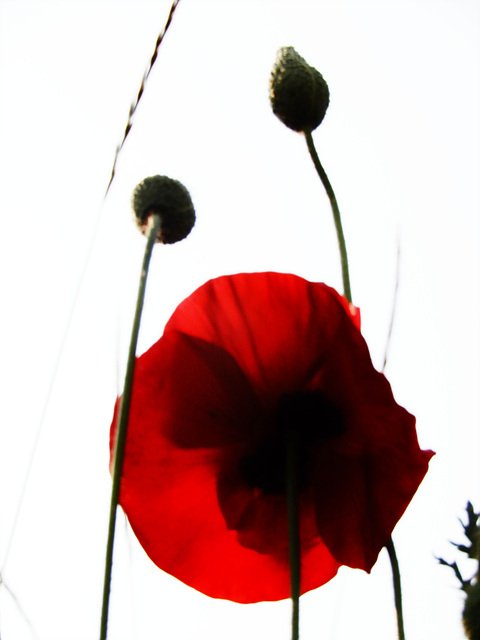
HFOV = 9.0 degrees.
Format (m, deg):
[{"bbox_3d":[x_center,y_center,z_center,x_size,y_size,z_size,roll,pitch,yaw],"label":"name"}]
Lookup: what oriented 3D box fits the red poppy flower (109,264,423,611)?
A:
[{"bbox_3d":[0.007,0.027,0.690,0.073,0.038,0.073,0,-69,-6],"label":"red poppy flower"}]

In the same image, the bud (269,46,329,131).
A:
[{"bbox_3d":[0.014,-0.055,0.730,0.014,0.022,0.014,-13,-30,0],"label":"bud"}]

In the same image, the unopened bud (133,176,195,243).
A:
[{"bbox_3d":[-0.017,-0.025,0.680,0.014,0.021,0.014,0,-69,15],"label":"unopened bud"}]

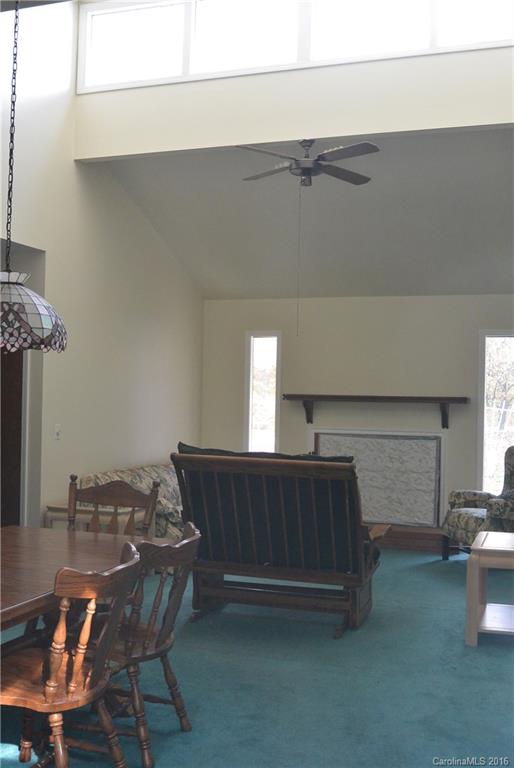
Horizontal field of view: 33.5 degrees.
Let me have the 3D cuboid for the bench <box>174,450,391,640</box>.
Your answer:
[{"bbox_3d":[0.149,0.993,5.624,1.250,1.040,0.840,1,-1,19],"label":"bench"}]

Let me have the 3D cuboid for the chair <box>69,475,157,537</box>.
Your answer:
[{"bbox_3d":[-0.845,0.973,4.162,0.520,1.000,0.540,1,-1,25],"label":"chair"}]

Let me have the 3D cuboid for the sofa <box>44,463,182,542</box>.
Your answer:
[{"bbox_3d":[-0.679,1.130,7.665,0.850,0.780,2.000,1,-1,19],"label":"sofa"}]

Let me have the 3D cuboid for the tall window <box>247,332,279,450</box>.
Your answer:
[{"bbox_3d":[0.059,0.282,9.002,0.390,1.640,0.100,1,-1,19],"label":"tall window"}]

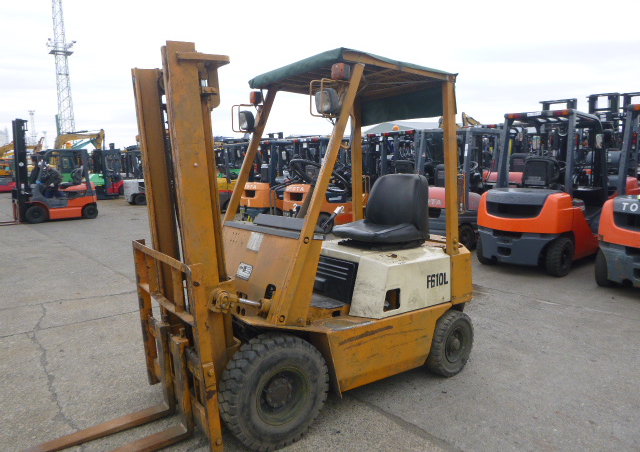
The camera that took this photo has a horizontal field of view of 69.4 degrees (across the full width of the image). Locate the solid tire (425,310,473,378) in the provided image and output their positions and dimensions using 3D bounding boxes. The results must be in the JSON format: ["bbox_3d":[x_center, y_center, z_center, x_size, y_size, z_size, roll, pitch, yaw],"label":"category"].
[{"bbox_3d":[0.886,0.799,3.147,0.450,0.450,0.130,-5,8,-33],"label":"solid tire"}]

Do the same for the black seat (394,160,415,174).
[{"bbox_3d":[2.030,-1.159,10.192,0.520,0.560,0.500,-7,9,-42],"label":"black seat"}]

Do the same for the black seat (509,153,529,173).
[{"bbox_3d":[5.015,-1.499,11.392,0.520,0.560,0.500,-7,9,-42],"label":"black seat"}]

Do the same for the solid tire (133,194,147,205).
[{"bbox_3d":[-7.711,-1.121,19.891,0.470,0.470,0.150,-5,8,-33],"label":"solid tire"}]

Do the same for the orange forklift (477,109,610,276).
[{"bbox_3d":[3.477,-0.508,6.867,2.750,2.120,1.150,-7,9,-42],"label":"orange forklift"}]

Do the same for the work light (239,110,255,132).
[{"bbox_3d":[-0.483,-0.692,3.060,0.085,0.140,0.130,-5,8,-33],"label":"work light"}]

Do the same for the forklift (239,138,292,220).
[{"bbox_3d":[-0.693,-1.117,12.405,1.080,2.100,2.600,6,9,43],"label":"forklift"}]

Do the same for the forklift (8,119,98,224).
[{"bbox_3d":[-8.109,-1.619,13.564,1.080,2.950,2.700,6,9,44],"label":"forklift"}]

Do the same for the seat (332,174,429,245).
[{"bbox_3d":[0.387,-0.142,3.097,0.490,0.450,0.490,-5,8,-33],"label":"seat"}]

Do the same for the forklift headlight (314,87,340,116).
[{"bbox_3d":[0.037,-0.612,2.280,0.085,0.135,0.130,-5,8,-33],"label":"forklift headlight"}]

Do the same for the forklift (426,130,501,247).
[{"bbox_3d":[2.895,-0.743,8.976,2.600,2.100,1.100,-7,9,-42],"label":"forklift"}]

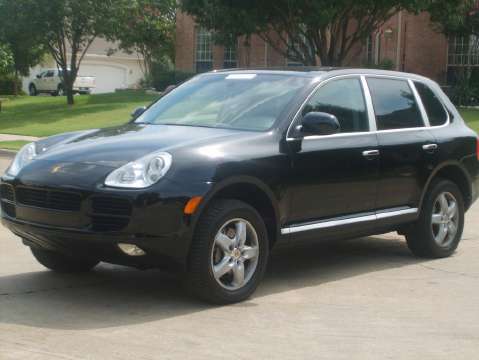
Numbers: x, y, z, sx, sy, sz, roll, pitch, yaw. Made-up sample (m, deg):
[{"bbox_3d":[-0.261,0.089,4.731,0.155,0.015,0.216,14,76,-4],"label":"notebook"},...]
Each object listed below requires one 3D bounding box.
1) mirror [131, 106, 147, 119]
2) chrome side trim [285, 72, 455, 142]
[{"bbox_3d":[-0.834,-0.557,8.742,0.270,0.180,0.140,5,7,41],"label":"mirror"},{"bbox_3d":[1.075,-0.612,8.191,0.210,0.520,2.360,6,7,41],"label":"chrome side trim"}]

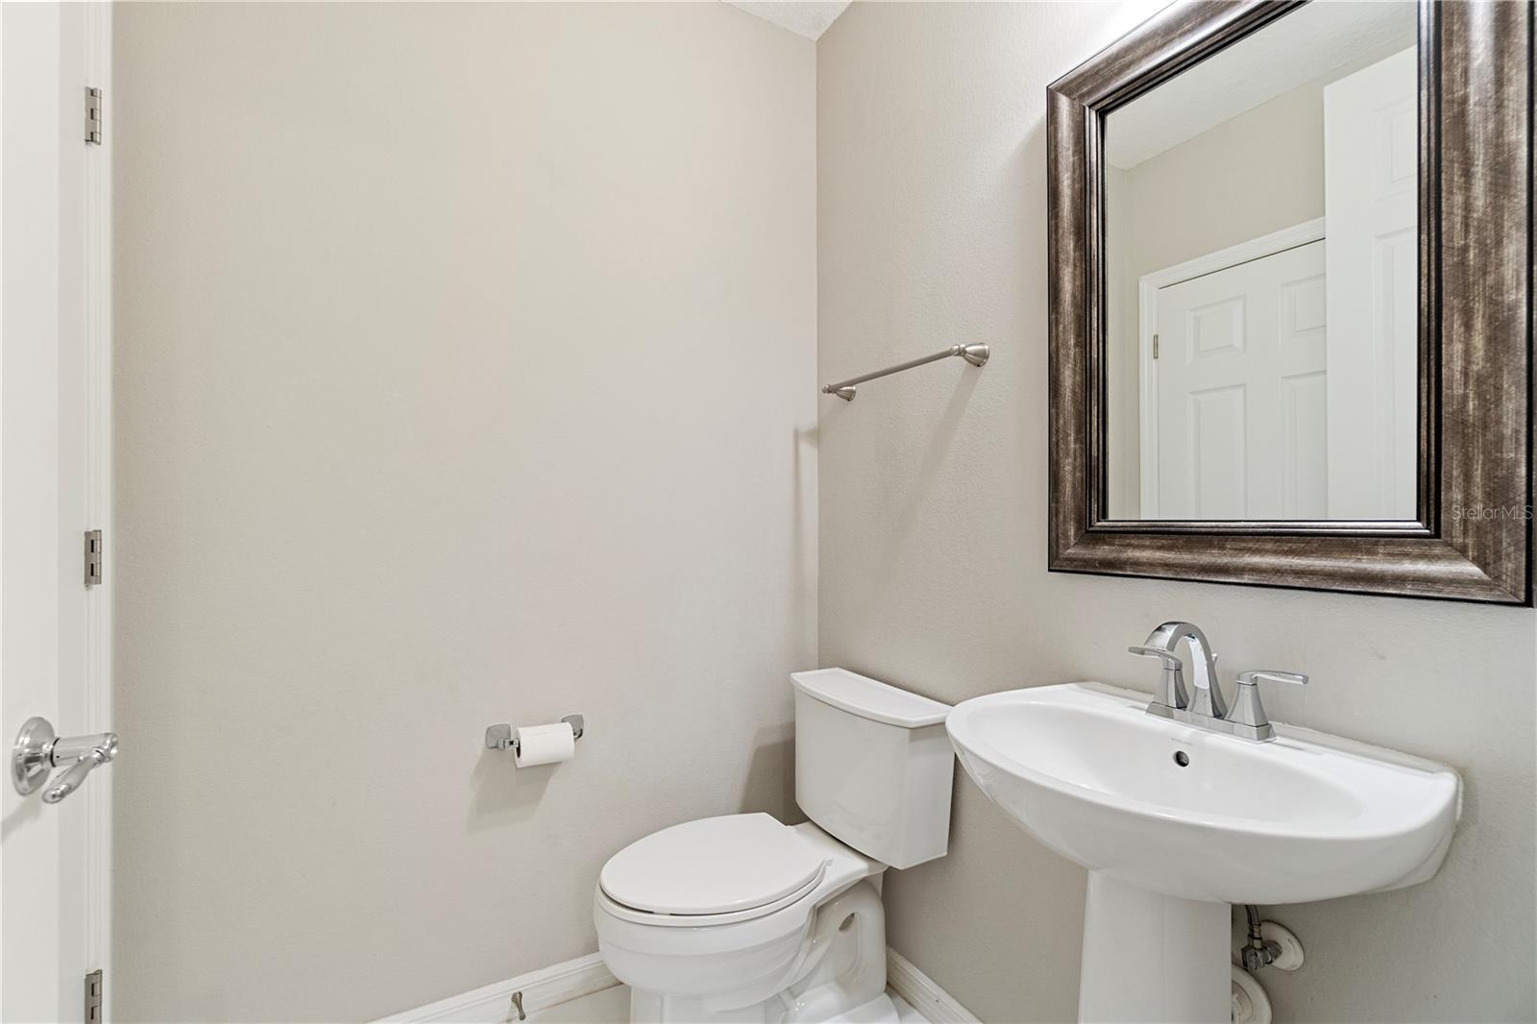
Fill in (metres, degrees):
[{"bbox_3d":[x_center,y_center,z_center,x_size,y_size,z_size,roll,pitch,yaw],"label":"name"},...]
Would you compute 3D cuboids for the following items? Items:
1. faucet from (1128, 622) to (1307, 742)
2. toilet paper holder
[{"bbox_3d":[0.622,0.241,0.946,0.172,0.167,0.236,0,-1,-31],"label":"faucet"},{"bbox_3d":[-0.538,0.528,1.502,0.220,0.056,0.068,0,-1,-29],"label":"toilet paper holder"}]

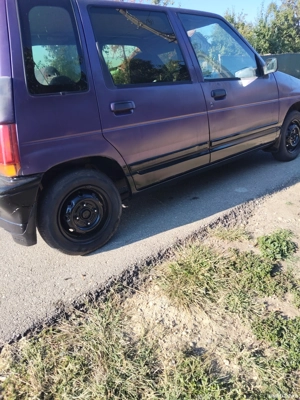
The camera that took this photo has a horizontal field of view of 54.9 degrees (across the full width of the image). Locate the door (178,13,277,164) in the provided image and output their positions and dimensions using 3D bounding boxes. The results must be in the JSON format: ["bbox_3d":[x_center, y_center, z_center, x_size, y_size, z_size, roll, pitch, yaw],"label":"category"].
[{"bbox_3d":[0.677,-0.946,2.385,1.050,1.085,0.200,-22,19,-32],"label":"door"}]

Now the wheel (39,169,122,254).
[{"bbox_3d":[-0.413,0.069,1.726,0.520,0.520,0.143,-22,19,-32],"label":"wheel"}]

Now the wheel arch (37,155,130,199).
[{"bbox_3d":[-0.399,-0.092,1.688,0.560,0.300,0.175,-22,19,-32],"label":"wheel arch"}]

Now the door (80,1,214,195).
[{"bbox_3d":[-0.009,-0.676,1.916,0.880,1.090,0.200,-22,19,-32],"label":"door"}]

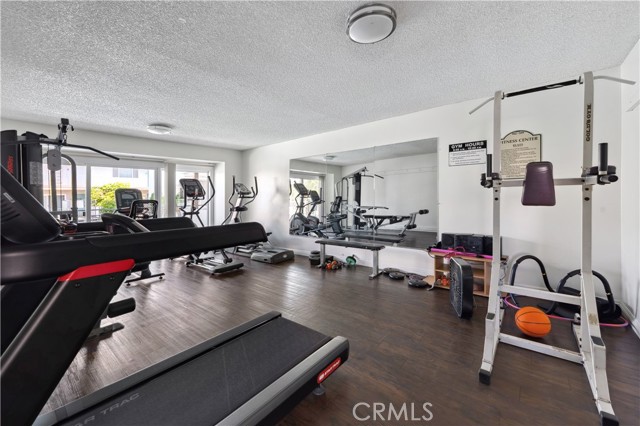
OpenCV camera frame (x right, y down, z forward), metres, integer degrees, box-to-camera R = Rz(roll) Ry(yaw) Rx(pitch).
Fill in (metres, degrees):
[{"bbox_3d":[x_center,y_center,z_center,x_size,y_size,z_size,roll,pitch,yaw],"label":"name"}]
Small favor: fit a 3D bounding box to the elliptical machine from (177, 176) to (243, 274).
[{"bbox_3d":[-2.143,0.119,4.690,1.580,1.670,0.650,0,3,38],"label":"elliptical machine"}]

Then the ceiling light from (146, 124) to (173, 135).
[{"bbox_3d":[-2.711,-1.406,4.206,0.350,0.080,0.350,0,3,38],"label":"ceiling light"}]

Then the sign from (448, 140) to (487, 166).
[{"bbox_3d":[1.959,-0.779,3.282,0.449,0.302,0.020,0,3,38],"label":"sign"}]

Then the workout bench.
[{"bbox_3d":[0.470,0.720,4.117,1.220,0.430,0.400,0,3,38],"label":"workout bench"}]

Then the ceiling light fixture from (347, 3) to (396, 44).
[{"bbox_3d":[0.363,-1.315,1.757,0.350,0.080,0.350,-1,2,0],"label":"ceiling light fixture"}]

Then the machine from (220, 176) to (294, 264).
[{"bbox_3d":[-1.413,0.062,5.255,1.870,1.680,0.600,0,3,38],"label":"machine"}]

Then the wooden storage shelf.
[{"bbox_3d":[1.895,0.741,3.154,0.810,0.450,0.350,0,3,38],"label":"wooden storage shelf"}]

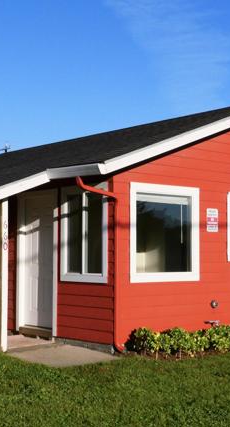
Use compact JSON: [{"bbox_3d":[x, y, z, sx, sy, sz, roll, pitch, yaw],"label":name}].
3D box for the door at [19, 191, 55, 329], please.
[{"bbox_3d":[-1.197,0.754,11.217,0.090,2.100,0.950,3,-4,-40],"label":"door"}]

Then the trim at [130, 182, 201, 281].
[{"bbox_3d":[0.773,0.299,10.413,1.409,1.419,0.070,3,-4,-40],"label":"trim"}]

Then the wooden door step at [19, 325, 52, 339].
[{"bbox_3d":[-1.224,1.884,11.133,0.220,0.140,0.920,3,-4,-40],"label":"wooden door step"}]

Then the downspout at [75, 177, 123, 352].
[{"bbox_3d":[-0.188,0.693,9.563,0.720,2.380,0.300,3,-4,-40],"label":"downspout"}]

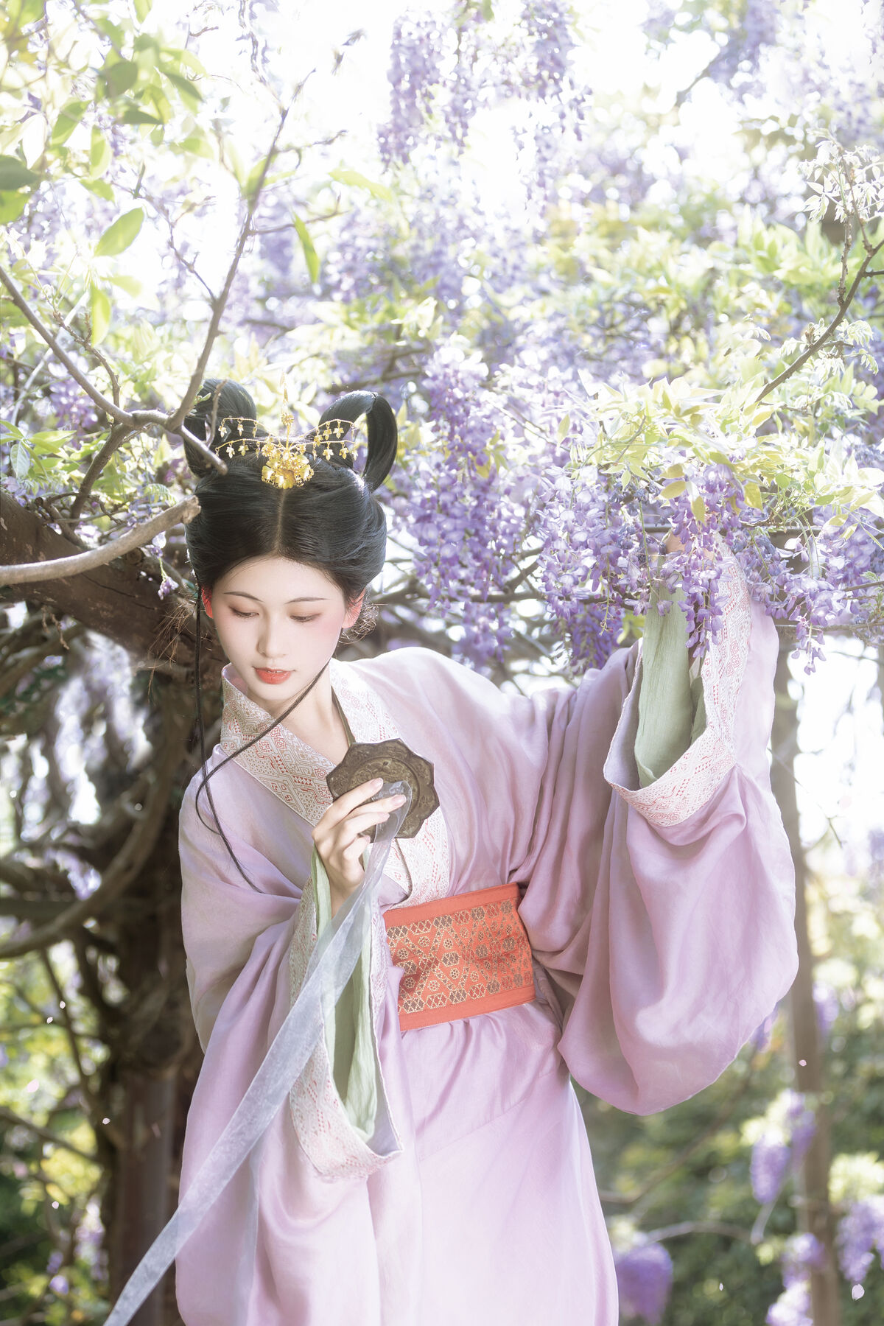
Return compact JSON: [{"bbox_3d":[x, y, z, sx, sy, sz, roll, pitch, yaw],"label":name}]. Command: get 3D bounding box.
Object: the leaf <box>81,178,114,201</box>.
[{"bbox_3d":[-0.367,-0.504,2.750,0.039,0.018,0.012,32,2,0],"label":"leaf"}]

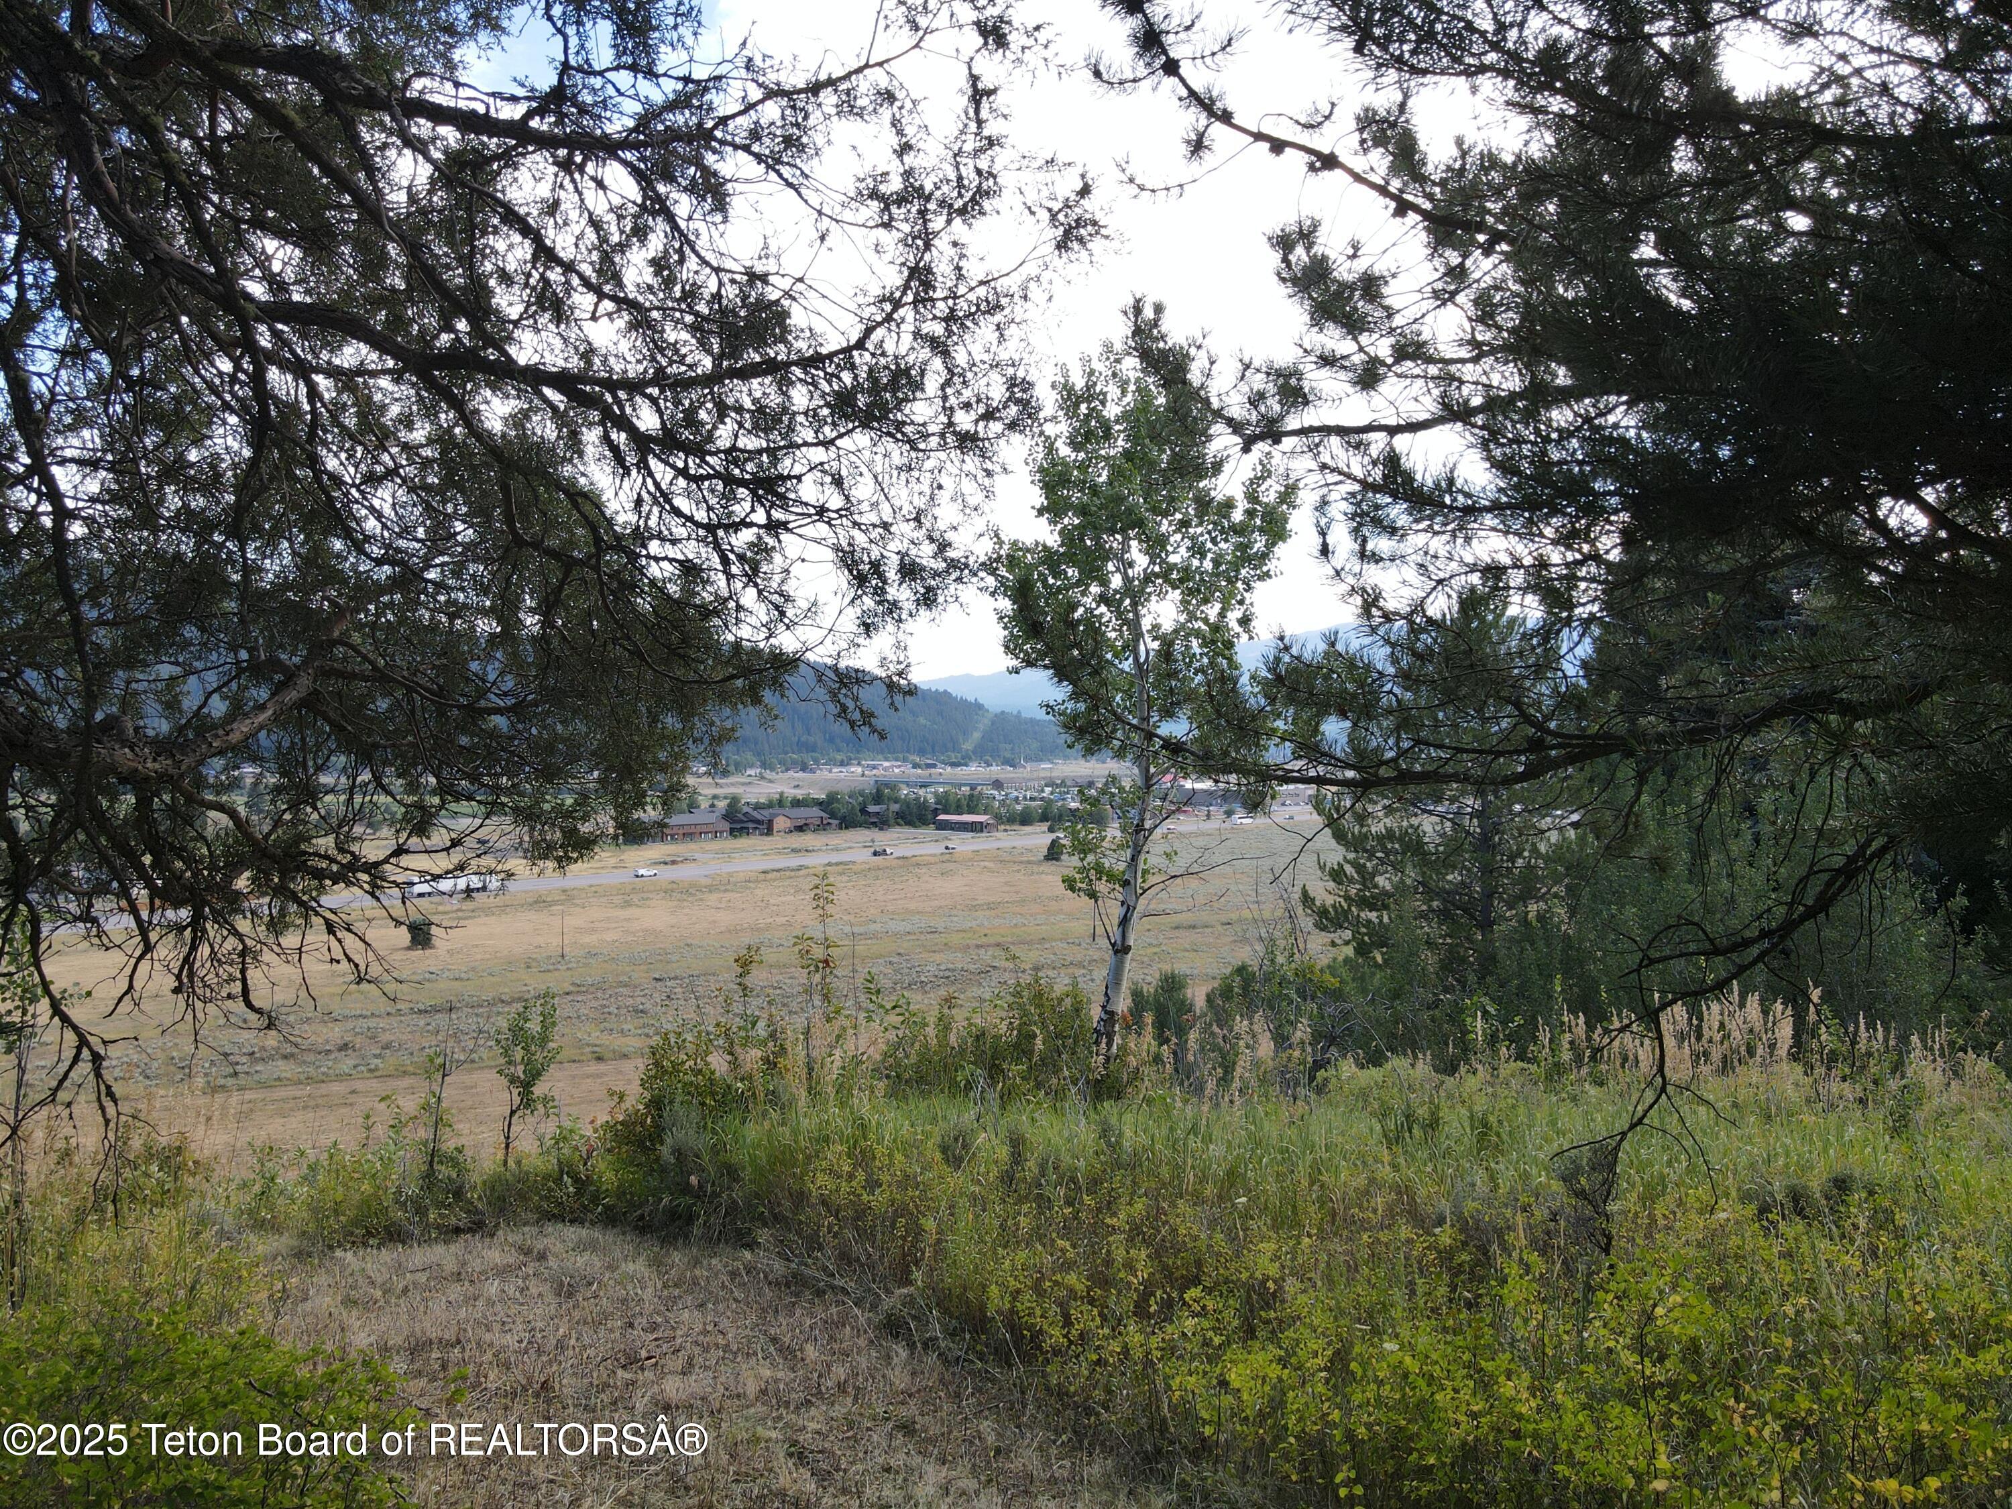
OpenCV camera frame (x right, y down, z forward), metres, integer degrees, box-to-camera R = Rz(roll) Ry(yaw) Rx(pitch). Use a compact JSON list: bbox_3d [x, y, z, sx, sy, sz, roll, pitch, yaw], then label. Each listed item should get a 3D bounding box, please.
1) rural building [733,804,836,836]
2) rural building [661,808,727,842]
[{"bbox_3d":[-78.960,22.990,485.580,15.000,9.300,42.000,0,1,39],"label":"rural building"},{"bbox_3d":[-104.500,23.700,457.050,12.000,8.300,25.500,0,1,39],"label":"rural building"}]

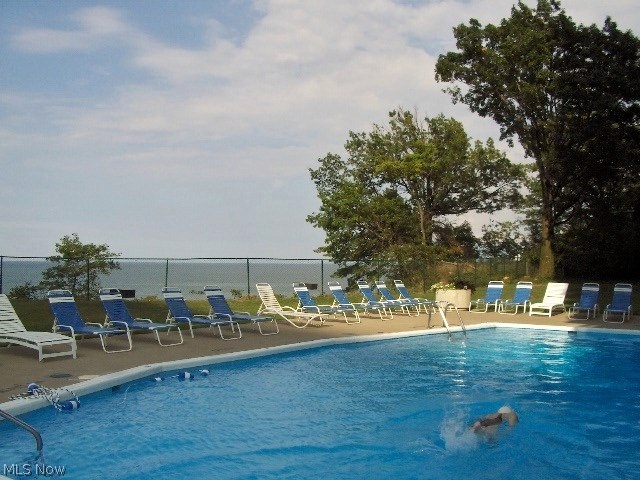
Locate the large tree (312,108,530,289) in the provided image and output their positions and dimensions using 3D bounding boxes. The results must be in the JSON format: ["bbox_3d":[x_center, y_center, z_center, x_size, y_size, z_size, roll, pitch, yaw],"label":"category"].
[{"bbox_3d":[5.965,-2.627,40.000,12.800,11.000,11.500,0,-2,8],"label":"large tree"}]

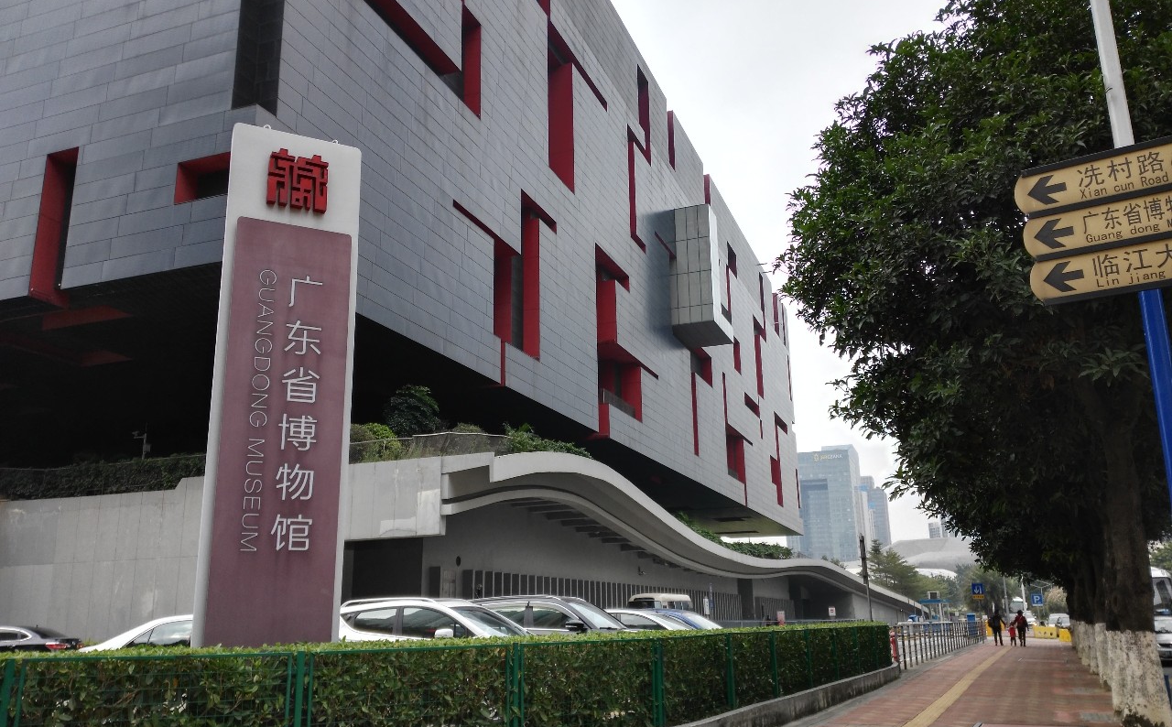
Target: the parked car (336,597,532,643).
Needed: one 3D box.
[{"bbox_3d":[-2.091,4.665,15.367,4.450,1.690,1.830,-7,-16,20],"label":"parked car"}]

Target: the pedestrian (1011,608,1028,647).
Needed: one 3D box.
[{"bbox_3d":[19.069,11.652,41.888,0.550,1.600,0.350,-8,-16,24],"label":"pedestrian"}]

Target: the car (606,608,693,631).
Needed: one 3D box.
[{"bbox_3d":[0.980,5.995,20.135,4.600,1.470,1.800,-7,-16,20],"label":"car"}]

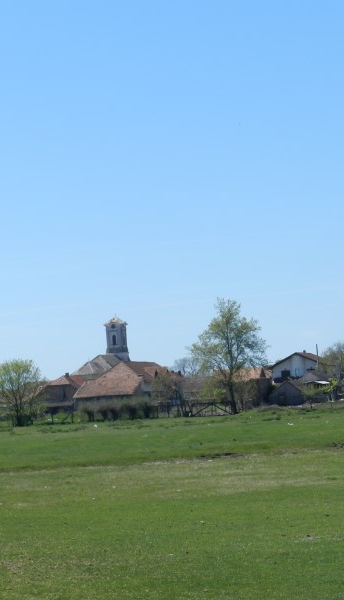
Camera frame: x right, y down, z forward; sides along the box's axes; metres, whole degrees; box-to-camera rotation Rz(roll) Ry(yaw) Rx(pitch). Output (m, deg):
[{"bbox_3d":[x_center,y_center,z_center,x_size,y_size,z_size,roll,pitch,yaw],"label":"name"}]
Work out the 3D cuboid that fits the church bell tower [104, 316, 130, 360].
[{"bbox_3d":[-13.500,15.160,440.000,4.700,22.000,4.700,-4,-3,22],"label":"church bell tower"}]

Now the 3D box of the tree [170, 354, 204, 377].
[{"bbox_3d":[3.010,14.670,320.000,6.800,9.500,6.800,-3,-3,0],"label":"tree"}]

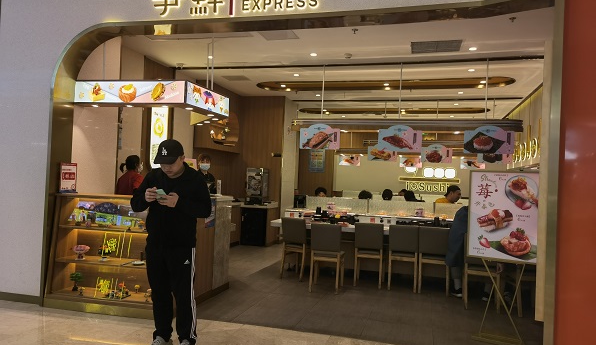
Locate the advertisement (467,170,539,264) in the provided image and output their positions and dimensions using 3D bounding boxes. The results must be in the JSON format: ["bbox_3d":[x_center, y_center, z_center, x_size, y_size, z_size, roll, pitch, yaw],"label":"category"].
[{"bbox_3d":[1.949,0.421,4.417,0.650,0.855,0.040,2,-2,35],"label":"advertisement"}]

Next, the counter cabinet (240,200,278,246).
[{"bbox_3d":[-0.772,1.119,10.030,0.640,0.820,0.750,2,-1,17],"label":"counter cabinet"}]

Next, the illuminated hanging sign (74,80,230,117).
[{"bbox_3d":[-1.666,-0.850,5.476,1.400,0.240,1.030,2,-1,17],"label":"illuminated hanging sign"}]

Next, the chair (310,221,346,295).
[{"bbox_3d":[0.380,1.098,6.090,0.410,0.860,0.520,2,-1,9],"label":"chair"}]

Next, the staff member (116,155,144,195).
[{"bbox_3d":[-2.092,0.605,5.784,0.340,1.630,0.480,3,-1,-44],"label":"staff member"}]

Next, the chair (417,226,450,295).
[{"bbox_3d":[1.838,1.158,6.250,0.430,0.870,0.500,2,-1,17],"label":"chair"}]

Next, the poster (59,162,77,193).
[{"bbox_3d":[-2.459,0.064,4.965,0.200,0.325,0.060,2,-1,10],"label":"poster"}]

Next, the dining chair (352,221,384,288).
[{"bbox_3d":[1.024,1.127,6.492,0.430,0.870,0.500,2,-1,17],"label":"dining chair"}]

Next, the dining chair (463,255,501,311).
[{"bbox_3d":[2.198,1.164,5.575,0.410,0.860,0.520,2,-1,16],"label":"dining chair"}]

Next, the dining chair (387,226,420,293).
[{"bbox_3d":[1.450,1.145,6.327,0.410,0.860,0.520,2,-1,16],"label":"dining chair"}]

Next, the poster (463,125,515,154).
[{"bbox_3d":[2.684,-0.455,6.511,0.655,0.405,0.030,2,-1,17],"label":"poster"}]

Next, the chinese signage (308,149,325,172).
[{"bbox_3d":[0.556,-0.354,14.053,0.500,0.710,0.020,2,-1,17],"label":"chinese signage"}]

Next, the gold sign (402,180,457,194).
[{"bbox_3d":[3.686,0.381,13.038,1.450,0.400,0.080,2,-1,17],"label":"gold sign"}]

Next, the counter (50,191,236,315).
[{"bbox_3d":[-1.743,0.855,5.334,1.450,1.150,1.400,2,-1,16],"label":"counter"}]

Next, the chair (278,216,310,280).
[{"bbox_3d":[0.034,1.093,6.708,0.410,0.860,0.520,2,-1,29],"label":"chair"}]

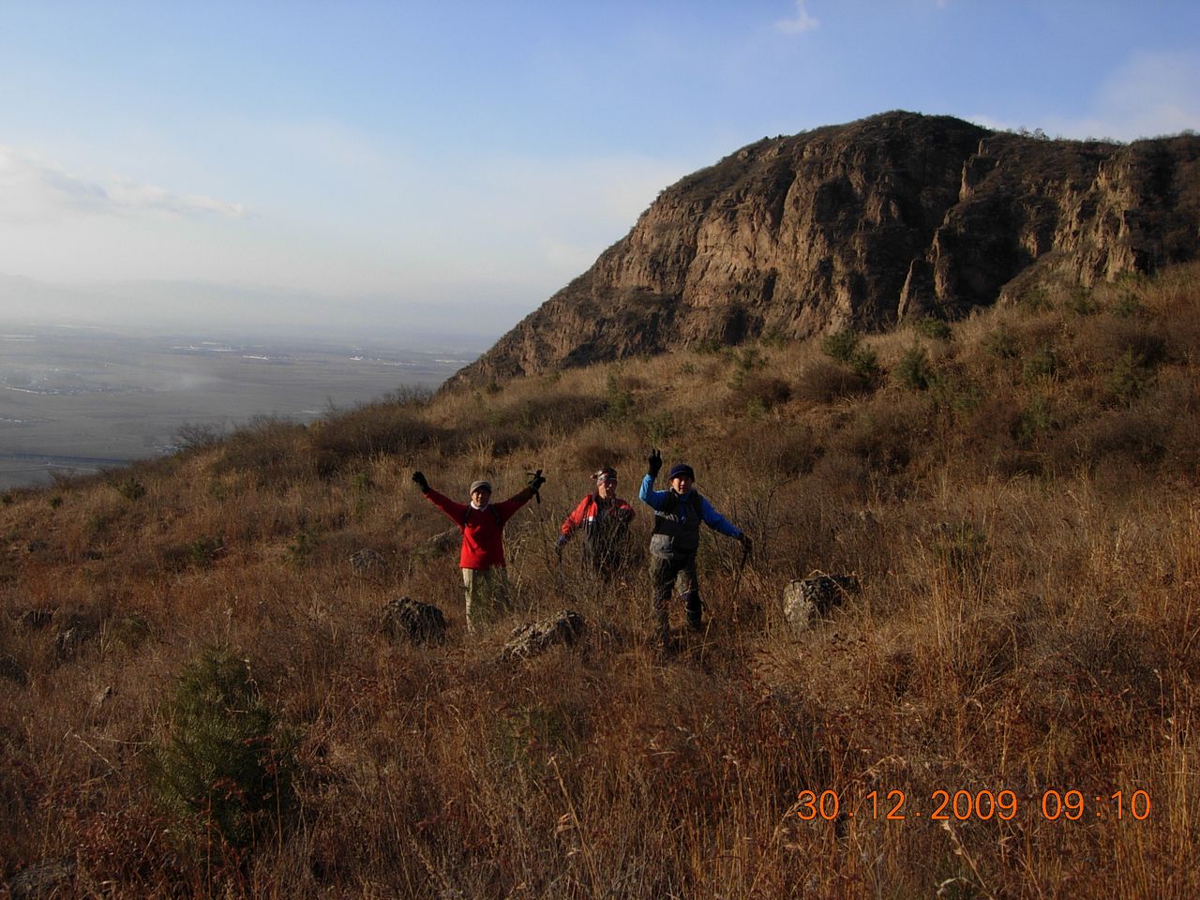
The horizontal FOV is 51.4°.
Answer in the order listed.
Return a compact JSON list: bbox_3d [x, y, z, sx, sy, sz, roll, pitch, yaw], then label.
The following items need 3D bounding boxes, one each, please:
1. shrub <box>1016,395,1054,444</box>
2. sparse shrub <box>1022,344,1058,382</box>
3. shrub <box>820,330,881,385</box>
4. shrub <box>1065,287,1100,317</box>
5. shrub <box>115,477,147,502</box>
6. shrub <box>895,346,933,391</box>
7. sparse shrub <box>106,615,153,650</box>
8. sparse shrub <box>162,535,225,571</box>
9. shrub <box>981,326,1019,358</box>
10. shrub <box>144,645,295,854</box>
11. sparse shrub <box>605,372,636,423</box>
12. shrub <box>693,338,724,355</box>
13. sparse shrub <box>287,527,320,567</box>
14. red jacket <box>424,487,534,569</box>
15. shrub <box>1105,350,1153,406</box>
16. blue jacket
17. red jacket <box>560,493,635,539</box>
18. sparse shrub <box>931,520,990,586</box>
[{"bbox_3d":[7.328,-0.528,21.000,0.631,0.820,0.599,1,6,0],"label":"shrub"},{"bbox_3d":[10.228,-2.037,29.000,0.828,0.871,0.786,1,6,0],"label":"sparse shrub"},{"bbox_3d":[6.832,-2.516,34.000,1.686,1.481,1.264,1,6,0],"label":"shrub"},{"bbox_3d":[20.830,-6.429,54.000,1.500,1.220,1.400,1,6,0],"label":"shrub"},{"bbox_3d":[-15.039,1.247,40.000,1.020,0.800,0.900,1,6,0],"label":"shrub"},{"bbox_3d":[8.041,-2.103,32.000,0.962,1.154,0.913,1,6,0],"label":"shrub"},{"bbox_3d":[-5.726,2.209,15.200,0.550,0.440,0.500,1,6,0],"label":"sparse shrub"},{"bbox_3d":[-7.164,1.810,22.000,1.100,0.650,0.900,1,6,0],"label":"sparse shrub"},{"bbox_3d":[14.485,-3.904,45.000,1.320,1.200,1.200,1,6,0],"label":"shrub"},{"bbox_3d":[-1.889,1.488,6.200,0.745,1.013,0.745,1,6,0],"label":"shrub"},{"bbox_3d":[0.533,-1.401,33.000,0.843,1.339,0.801,1,6,0],"label":"sparse shrub"},{"bbox_3d":[4.338,-4.150,50.000,1.277,0.777,1.213,1,6,0],"label":"shrub"},{"bbox_3d":[-4.398,1.438,18.500,0.473,0.584,0.449,1,6,0],"label":"sparse shrub"},{"bbox_3d":[-1.303,0.837,13.500,1.197,0.892,0.360,1,6,-3],"label":"red jacket"},{"bbox_3d":[10.389,-1.426,24.500,0.957,1.104,0.909,1,6,0],"label":"shrub"},{"bbox_3d":[0.879,0.635,12.000,0.980,0.800,0.420,1,6,-2],"label":"blue jacket"},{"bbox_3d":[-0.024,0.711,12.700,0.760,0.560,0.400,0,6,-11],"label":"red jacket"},{"bbox_3d":[3.524,1.013,12.200,0.600,0.650,0.550,1,6,0],"label":"sparse shrub"}]

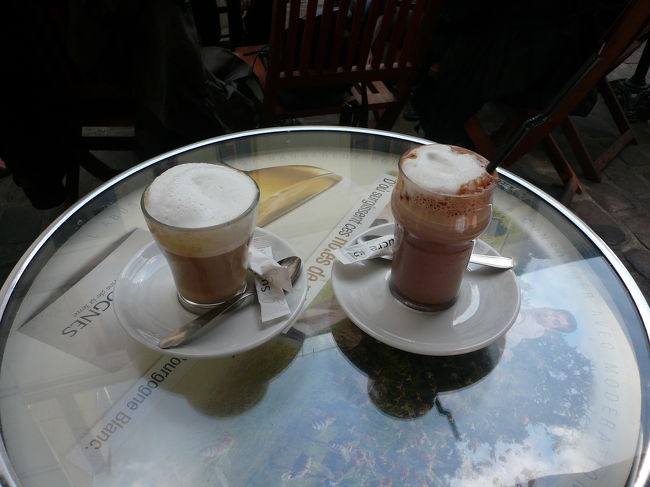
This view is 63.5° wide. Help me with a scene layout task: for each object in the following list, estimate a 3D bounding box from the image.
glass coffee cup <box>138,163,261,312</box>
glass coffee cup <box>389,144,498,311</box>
[{"bbox_3d":[-0.090,0.001,0.406,0.084,0.095,0.084,1,41,-1],"label":"glass coffee cup"},{"bbox_3d":[0.086,-0.008,0.408,0.071,0.116,0.071,2,41,0],"label":"glass coffee cup"}]

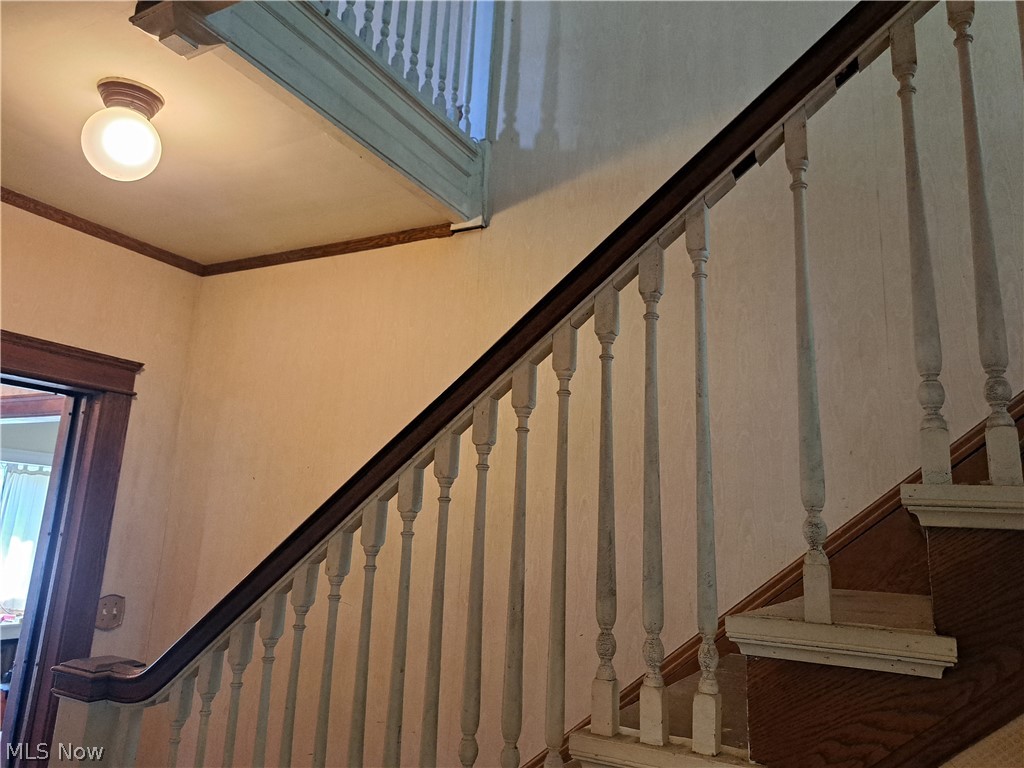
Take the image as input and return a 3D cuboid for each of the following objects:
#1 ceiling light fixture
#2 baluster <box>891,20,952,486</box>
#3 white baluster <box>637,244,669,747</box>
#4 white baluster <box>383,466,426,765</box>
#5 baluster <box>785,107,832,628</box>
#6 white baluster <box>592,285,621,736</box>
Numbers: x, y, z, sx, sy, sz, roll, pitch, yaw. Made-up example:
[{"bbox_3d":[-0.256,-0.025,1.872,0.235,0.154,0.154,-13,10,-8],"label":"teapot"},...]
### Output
[{"bbox_3d":[-1.023,-0.653,1.875,0.185,0.238,0.185,-4,-13,28],"label":"ceiling light fixture"},{"bbox_3d":[0.639,-0.224,1.115,0.037,0.761,0.037,-4,-13,28],"label":"baluster"},{"bbox_3d":[0.245,0.166,1.246,0.037,0.853,0.037,-4,-13,28],"label":"white baluster"},{"bbox_3d":[-0.226,0.599,1.410,0.037,0.864,0.037,-4,-13,28],"label":"white baluster"},{"bbox_3d":[0.483,-0.050,1.163,0.037,0.841,0.037,-4,-13,28],"label":"baluster"},{"bbox_3d":[0.169,0.203,1.280,0.037,0.787,0.037,-4,-13,28],"label":"white baluster"}]

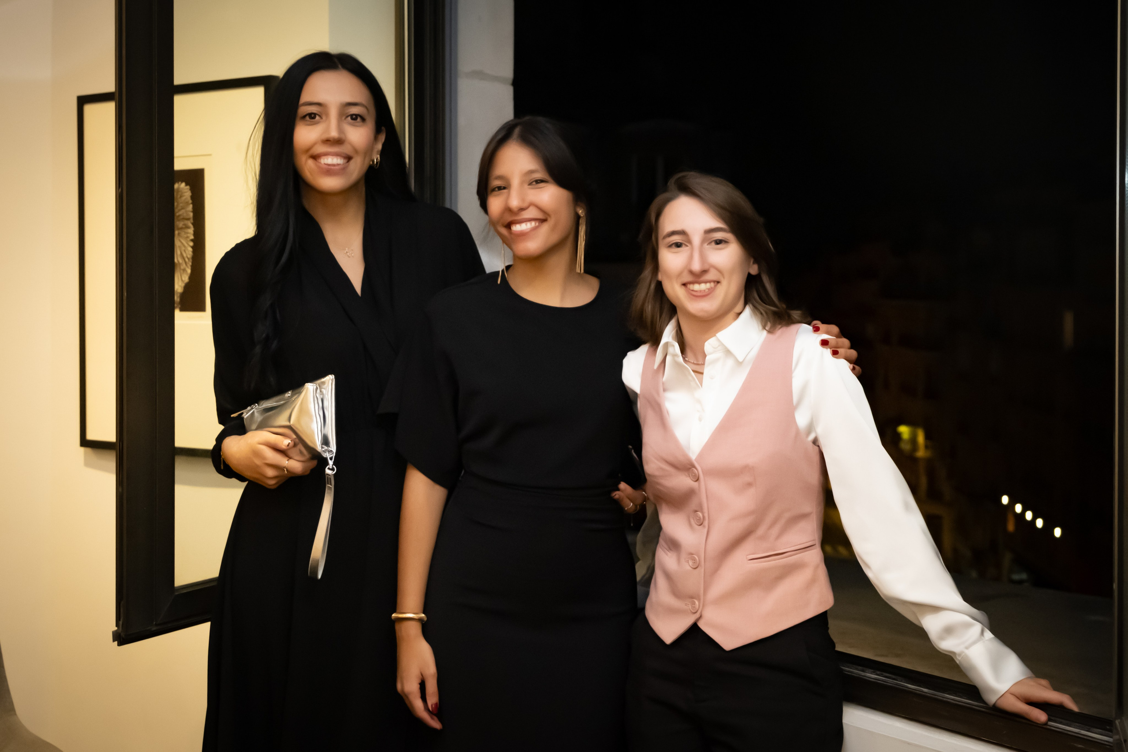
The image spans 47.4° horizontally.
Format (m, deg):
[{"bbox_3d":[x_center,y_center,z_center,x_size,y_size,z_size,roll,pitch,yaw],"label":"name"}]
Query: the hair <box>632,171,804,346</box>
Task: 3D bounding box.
[{"bbox_3d":[0.247,-0.182,2.040,0.260,0.270,0.230,0,1,14],"label":"hair"}]

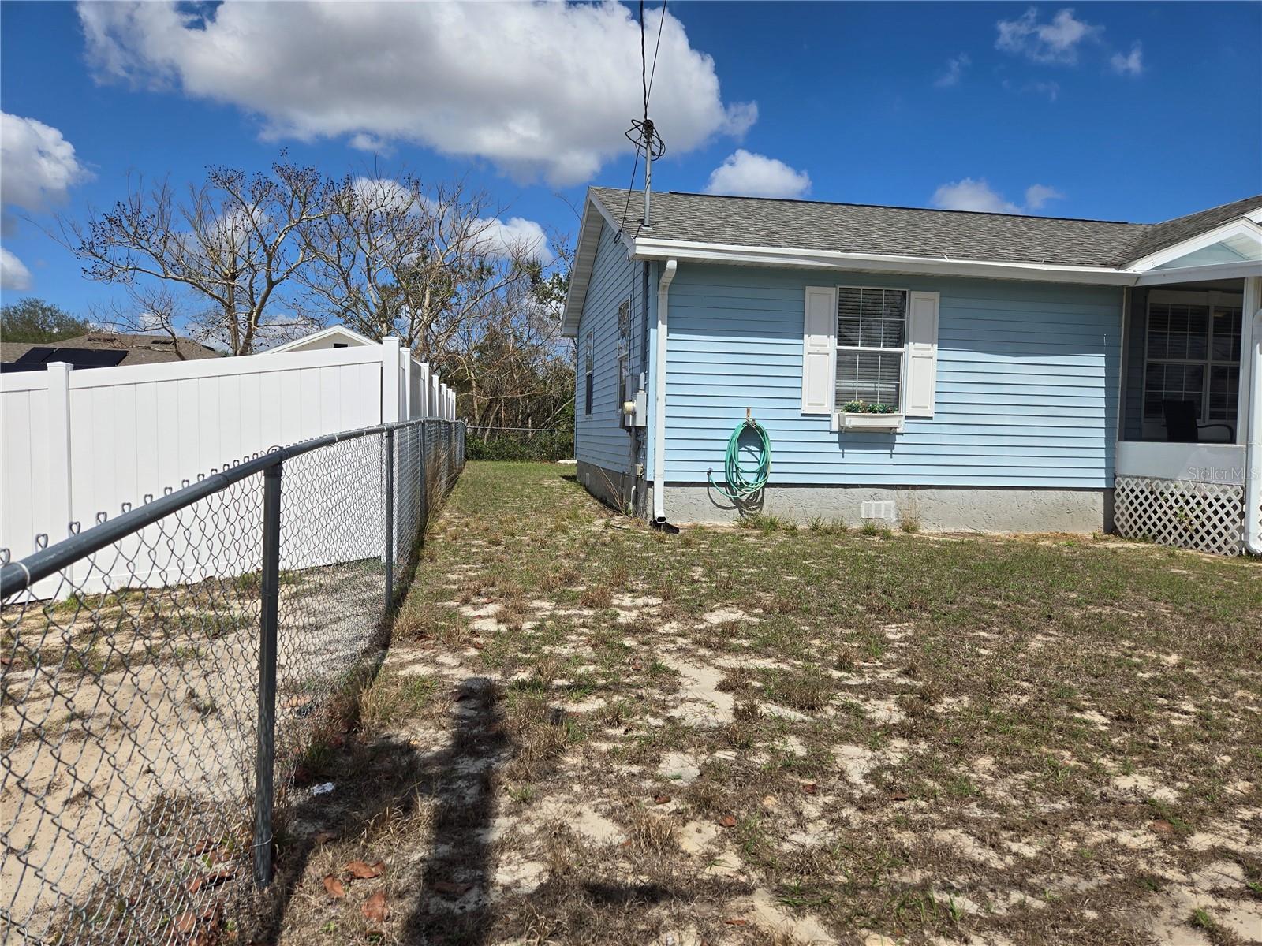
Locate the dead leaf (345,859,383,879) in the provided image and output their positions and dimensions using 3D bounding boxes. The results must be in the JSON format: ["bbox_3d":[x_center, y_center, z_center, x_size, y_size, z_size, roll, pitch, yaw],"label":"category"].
[{"bbox_3d":[-0.783,1.168,2.465,0.110,0.032,0.065,2,3,10],"label":"dead leaf"}]

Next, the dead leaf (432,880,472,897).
[{"bbox_3d":[-0.508,1.182,2.383,0.113,0.028,0.060,1,3,0],"label":"dead leaf"}]

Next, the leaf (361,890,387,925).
[{"bbox_3d":[-0.700,1.186,2.284,0.068,0.030,0.125,1,3,0],"label":"leaf"}]

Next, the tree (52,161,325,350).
[{"bbox_3d":[-11.291,-4.229,22.000,6.500,7.700,6.000,0,3,-27],"label":"tree"}]

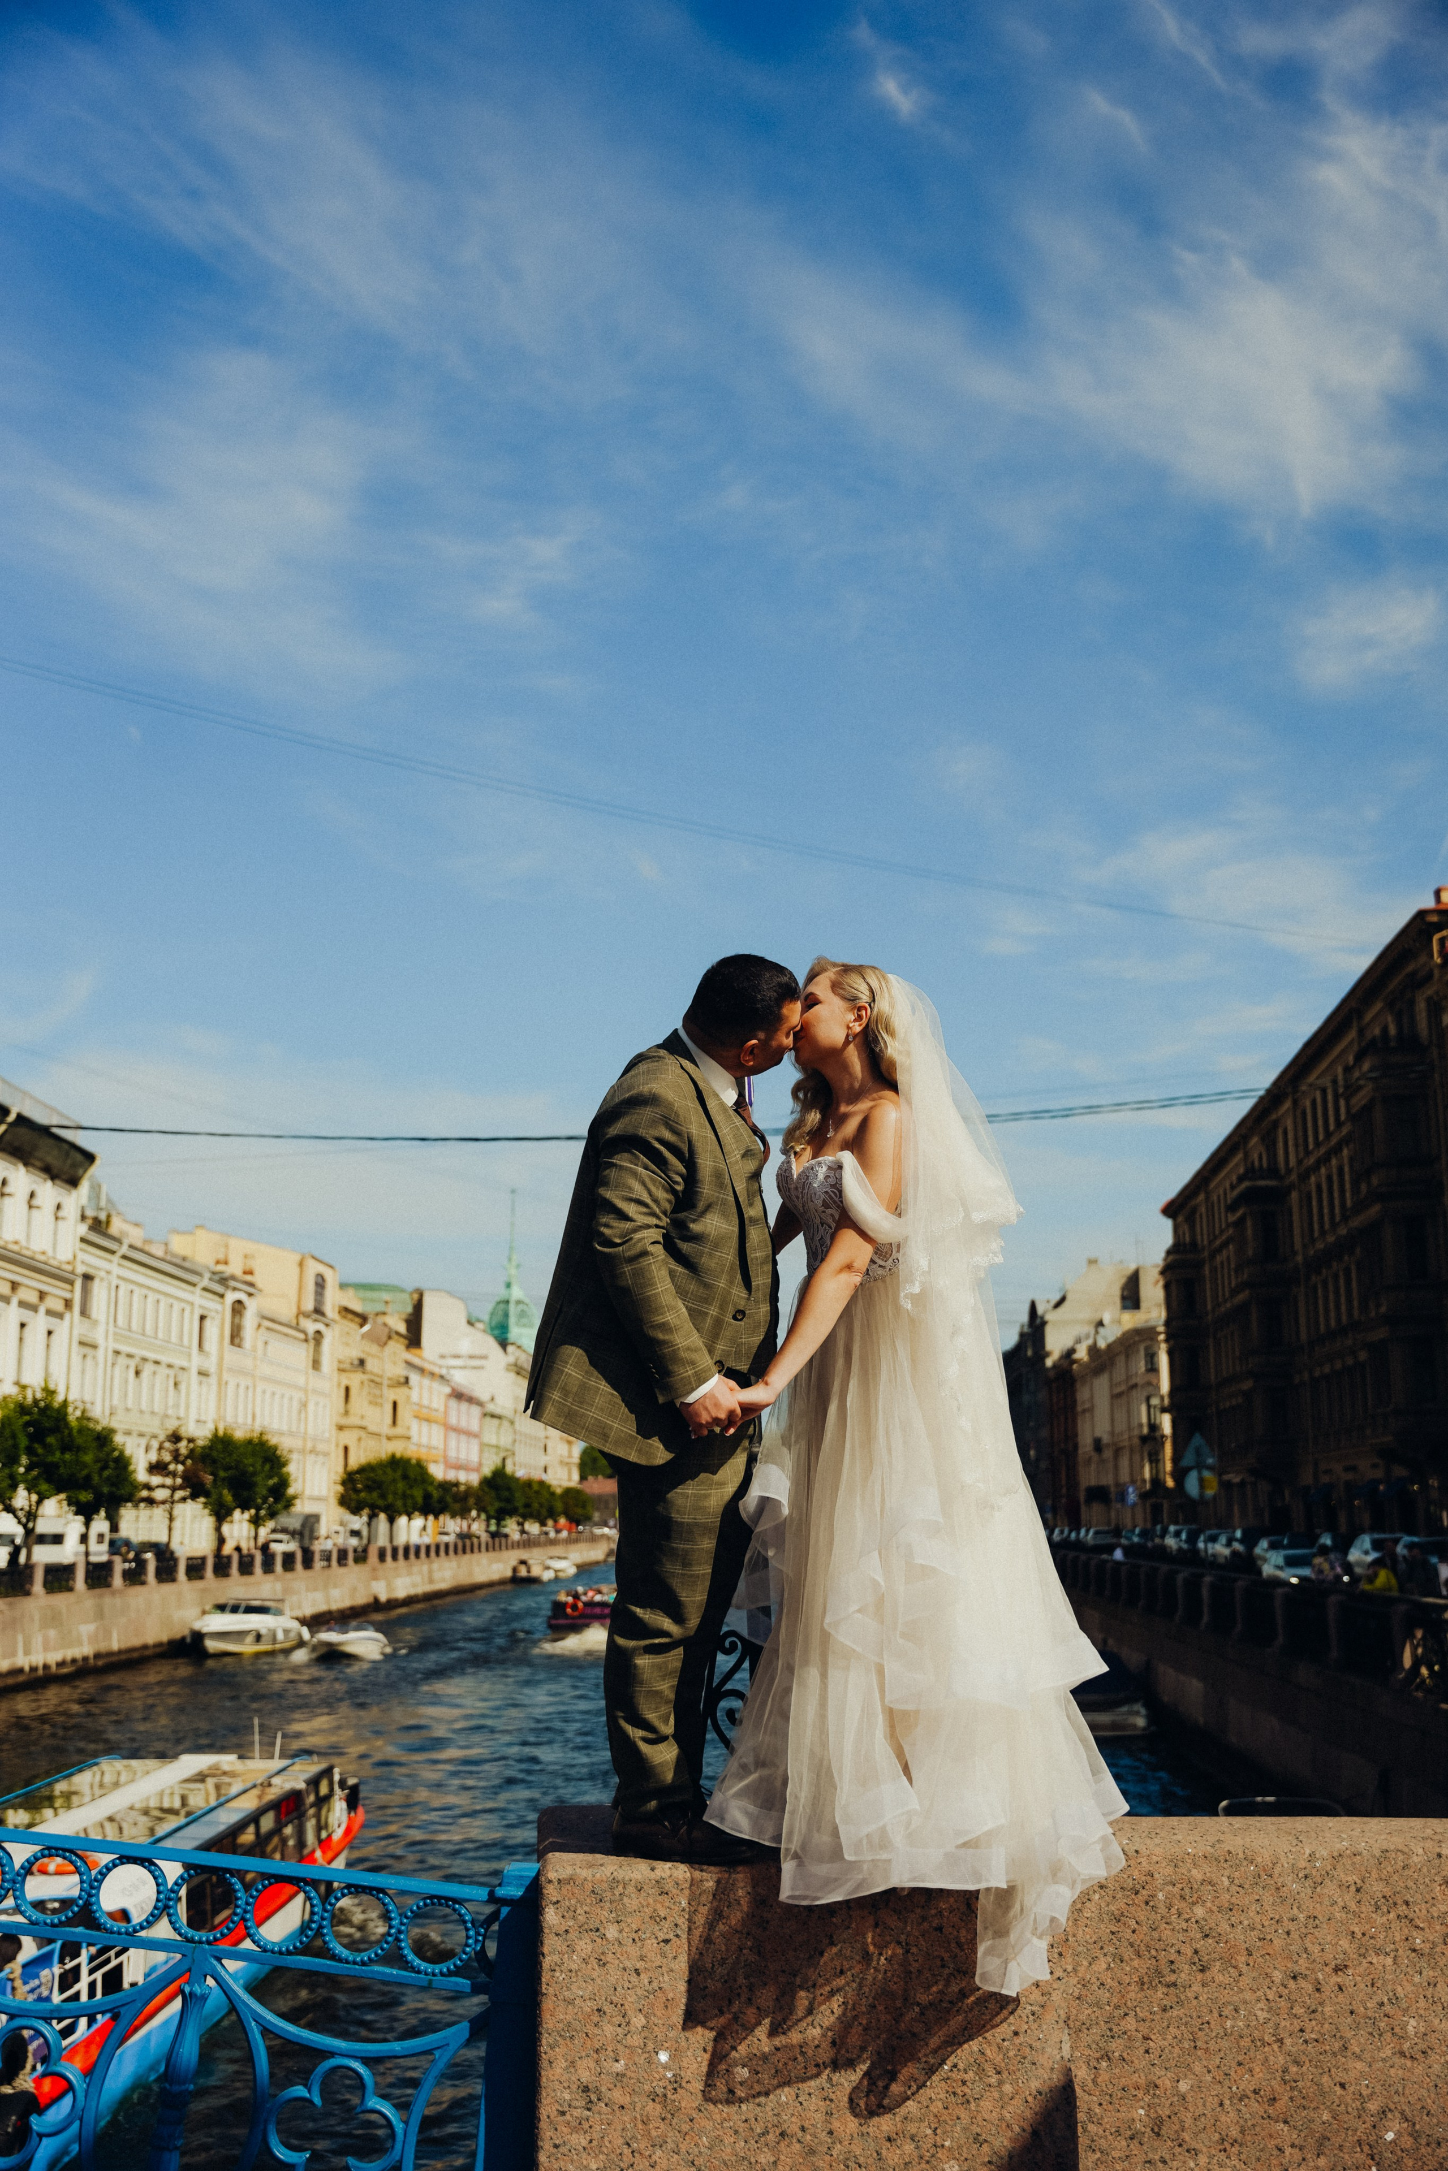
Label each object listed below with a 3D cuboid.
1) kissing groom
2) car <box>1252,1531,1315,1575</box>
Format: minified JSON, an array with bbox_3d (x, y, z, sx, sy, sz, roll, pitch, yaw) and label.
[{"bbox_3d":[-0.113,0.582,3.987,0.450,1.710,0.520,-6,-13,24],"label":"kissing groom"},{"bbox_3d":[21.104,17.750,76.971,1.780,1.530,4.400,-1,-12,4],"label":"car"}]

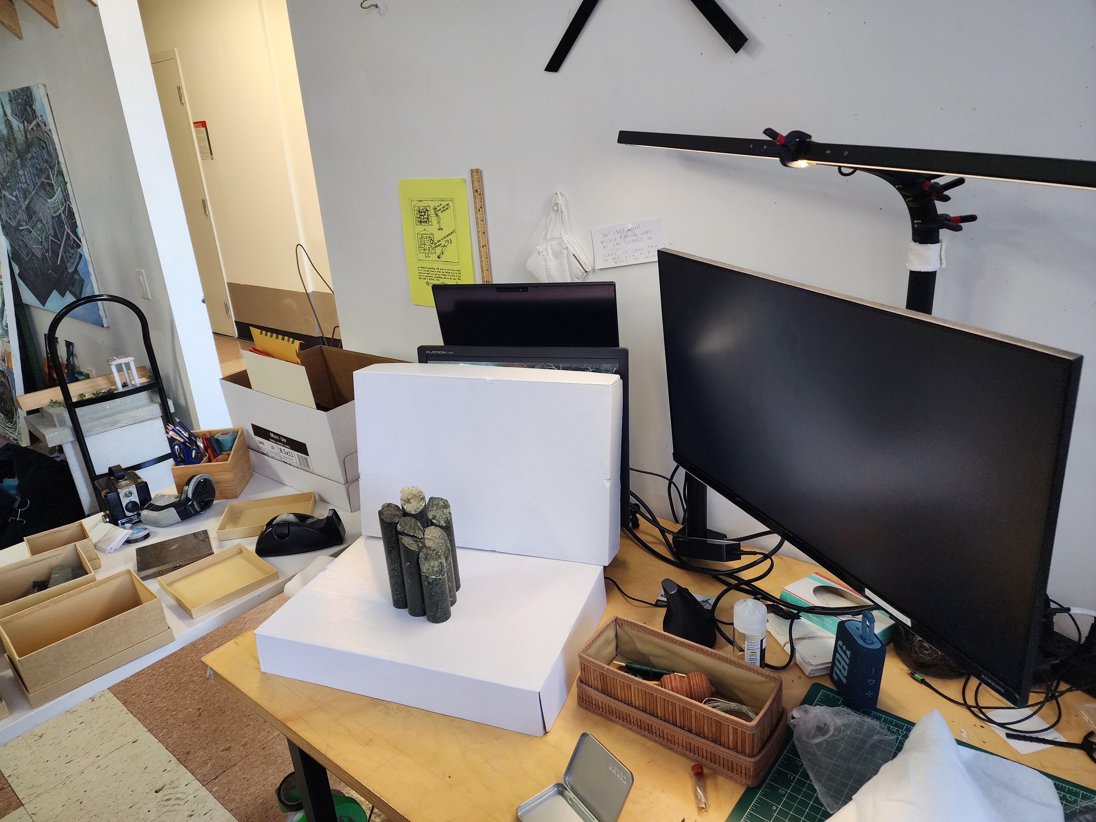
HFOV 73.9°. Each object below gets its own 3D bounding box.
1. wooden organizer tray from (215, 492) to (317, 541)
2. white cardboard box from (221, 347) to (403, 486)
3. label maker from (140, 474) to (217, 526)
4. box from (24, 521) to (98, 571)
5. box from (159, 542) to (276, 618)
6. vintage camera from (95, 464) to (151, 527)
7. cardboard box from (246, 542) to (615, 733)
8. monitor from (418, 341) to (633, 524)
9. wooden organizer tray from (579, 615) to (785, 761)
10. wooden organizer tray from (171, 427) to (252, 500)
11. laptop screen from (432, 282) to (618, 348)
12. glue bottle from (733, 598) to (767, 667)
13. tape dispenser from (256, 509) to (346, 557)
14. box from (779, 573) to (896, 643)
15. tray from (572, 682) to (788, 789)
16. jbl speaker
[{"bbox_3d":[-0.577,0.216,1.509,0.176,0.020,0.127,-7,20,-9],"label":"wooden organizer tray"},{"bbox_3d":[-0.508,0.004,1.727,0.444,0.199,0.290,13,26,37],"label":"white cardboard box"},{"bbox_3d":[-0.767,0.179,1.511,0.145,0.078,0.088,-11,20,-19],"label":"label maker"},{"bbox_3d":[-0.886,0.260,1.329,0.096,0.061,0.104,-19,23,-36],"label":"box"},{"bbox_3d":[-0.584,0.298,1.294,0.150,0.017,0.149,15,27,41],"label":"box"},{"bbox_3d":[-0.908,0.175,1.548,0.088,0.109,0.096,-21,26,-39],"label":"vintage camera"},{"bbox_3d":[-0.166,0.320,1.122,0.448,0.070,0.293,3,20,20],"label":"cardboard box"},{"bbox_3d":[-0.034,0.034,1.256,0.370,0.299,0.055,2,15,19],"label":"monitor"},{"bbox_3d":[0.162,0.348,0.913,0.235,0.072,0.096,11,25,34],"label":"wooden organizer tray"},{"bbox_3d":[-0.743,0.120,1.620,0.123,0.117,0.133,-5,19,-3],"label":"wooden organizer tray"},{"bbox_3d":[-0.035,-0.128,1.345,0.350,0.225,0.012,3,28,19],"label":"laptop screen"},{"bbox_3d":[0.270,0.313,0.978,0.043,0.113,0.043,-3,20,1],"label":"glue bottle"},{"bbox_3d":[-0.462,0.217,1.355,0.155,0.065,0.058,-6,19,-4],"label":"tape dispenser"},{"bbox_3d":[0.441,0.302,1.098,0.074,0.031,0.153,-16,23,-29],"label":"box"},{"bbox_3d":[0.166,0.377,0.928,0.249,0.040,0.106,10,24,36],"label":"tray"},{"bbox_3d":[0.403,0.310,0.943,0.041,0.122,0.071,-7,20,-8],"label":"jbl speaker"}]

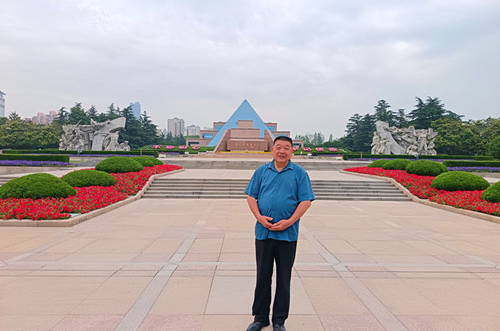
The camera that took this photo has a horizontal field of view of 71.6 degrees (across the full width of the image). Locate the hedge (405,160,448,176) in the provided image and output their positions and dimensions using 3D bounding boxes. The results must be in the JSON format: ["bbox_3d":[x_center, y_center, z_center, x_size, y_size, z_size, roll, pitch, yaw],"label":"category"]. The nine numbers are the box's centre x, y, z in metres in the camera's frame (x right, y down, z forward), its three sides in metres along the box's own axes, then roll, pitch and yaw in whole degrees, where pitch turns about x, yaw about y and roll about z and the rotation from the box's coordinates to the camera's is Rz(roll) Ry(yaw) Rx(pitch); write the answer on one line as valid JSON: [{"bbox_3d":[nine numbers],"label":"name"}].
[{"bbox_3d":[8.935,0.194,17.502,2.150,0.873,2.050,1,1,-1],"label":"hedge"}]

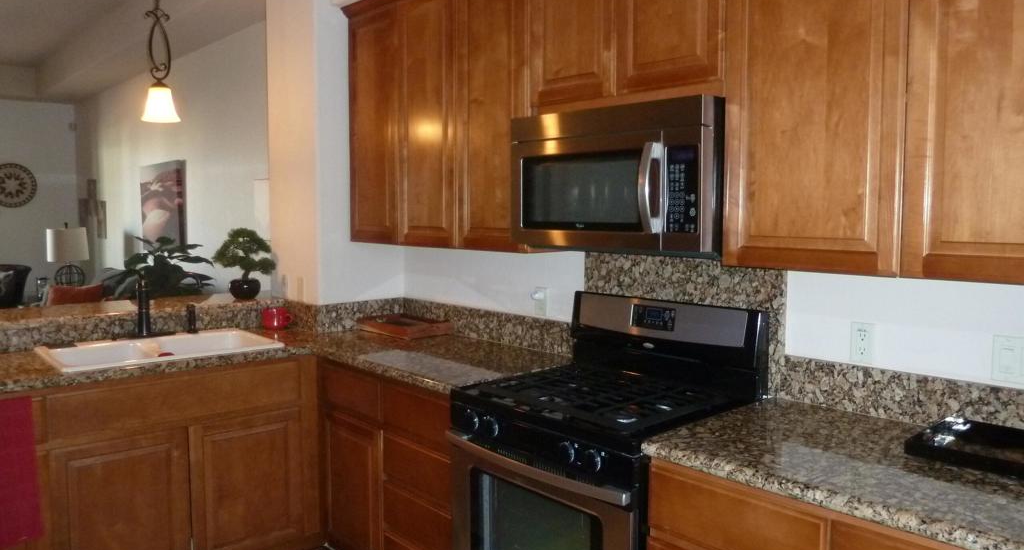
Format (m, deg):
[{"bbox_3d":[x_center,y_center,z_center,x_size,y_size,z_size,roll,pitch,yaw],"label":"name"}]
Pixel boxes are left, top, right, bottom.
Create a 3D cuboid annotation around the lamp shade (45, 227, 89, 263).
[{"bbox_3d":[-4.198,-0.289,7.000,0.360,0.320,0.340,-4,6,-43],"label":"lamp shade"}]

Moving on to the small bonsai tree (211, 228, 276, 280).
[{"bbox_3d":[-1.330,-0.100,3.664,0.310,0.270,0.280,-4,6,-43],"label":"small bonsai tree"}]

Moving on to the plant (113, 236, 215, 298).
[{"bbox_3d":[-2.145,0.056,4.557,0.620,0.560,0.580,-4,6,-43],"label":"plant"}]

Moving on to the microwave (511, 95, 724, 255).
[{"bbox_3d":[0.398,-0.296,2.405,0.400,0.435,0.757,-4,6,-43],"label":"microwave"}]

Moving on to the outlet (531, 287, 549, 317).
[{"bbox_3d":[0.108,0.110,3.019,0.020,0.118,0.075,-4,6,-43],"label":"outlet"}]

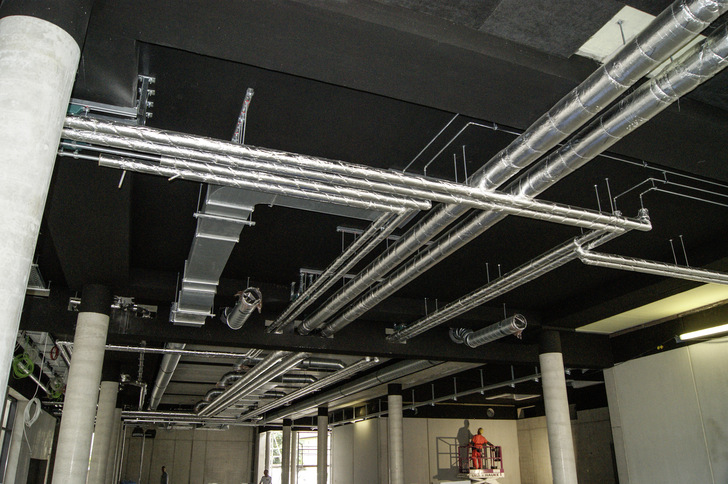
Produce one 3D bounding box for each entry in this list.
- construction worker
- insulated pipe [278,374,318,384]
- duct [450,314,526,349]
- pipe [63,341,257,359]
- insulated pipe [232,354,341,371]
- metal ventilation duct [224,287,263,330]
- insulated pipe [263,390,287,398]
[{"bbox_3d":[5.306,9.375,24.737,0.850,1.759,0.500,-1,-22,0],"label":"construction worker"},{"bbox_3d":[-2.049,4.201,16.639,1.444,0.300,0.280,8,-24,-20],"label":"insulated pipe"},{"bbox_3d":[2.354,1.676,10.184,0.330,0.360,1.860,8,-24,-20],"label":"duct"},{"bbox_3d":[-4.222,2.253,11.305,3.754,0.120,0.130,10,-25,-24],"label":"pipe"},{"bbox_3d":[-1.868,3.081,13.865,2.916,0.330,0.280,8,-24,-20],"label":"insulated pipe"},{"bbox_3d":[-1.862,1.062,8.469,0.290,0.310,1.580,8,-24,-20],"label":"metal ventilation duct"},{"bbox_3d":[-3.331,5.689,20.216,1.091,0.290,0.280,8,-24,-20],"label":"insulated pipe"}]

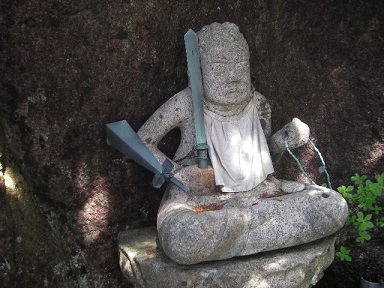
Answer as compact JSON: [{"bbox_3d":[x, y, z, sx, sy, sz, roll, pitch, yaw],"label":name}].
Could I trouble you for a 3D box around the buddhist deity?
[{"bbox_3d":[0.178,-0.051,1.589,0.756,0.799,0.451,-7,12,-22],"label":"buddhist deity"}]

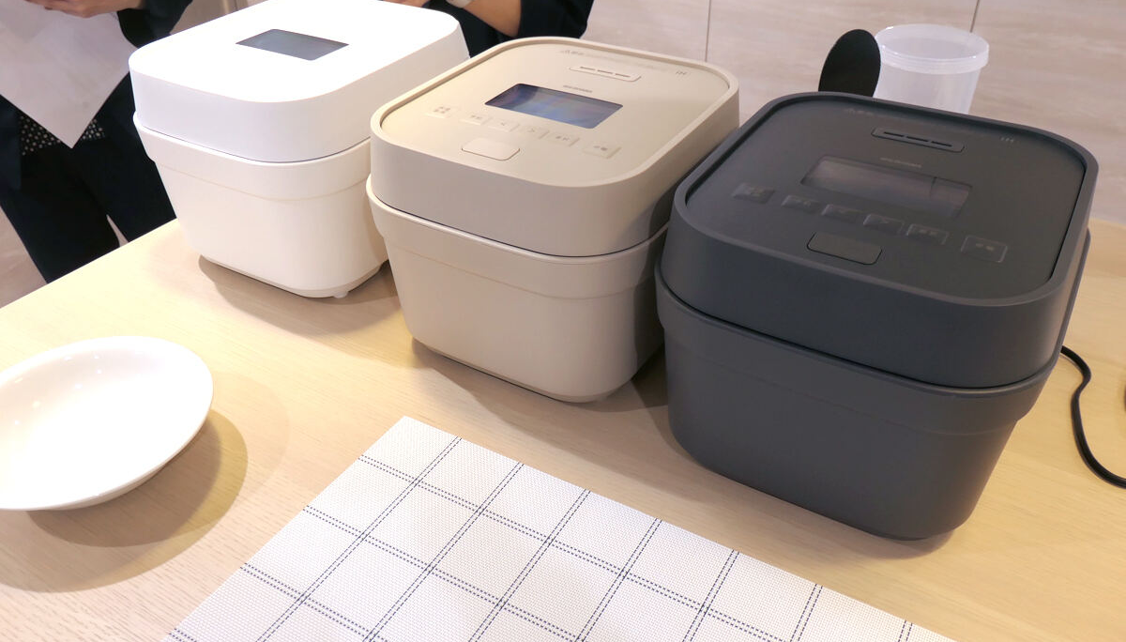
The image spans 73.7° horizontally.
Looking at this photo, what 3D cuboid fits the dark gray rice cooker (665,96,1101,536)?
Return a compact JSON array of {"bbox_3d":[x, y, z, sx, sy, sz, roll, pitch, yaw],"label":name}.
[{"bbox_3d":[0.213,-0.013,0.549,0.260,0.208,0.284,19,41,25],"label":"dark gray rice cooker"}]

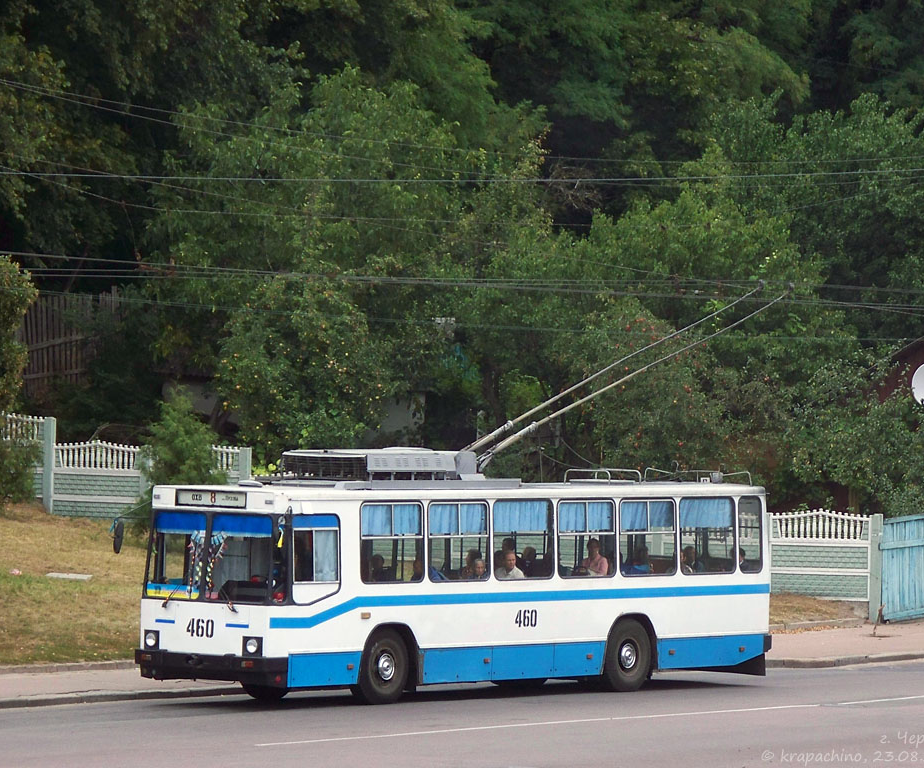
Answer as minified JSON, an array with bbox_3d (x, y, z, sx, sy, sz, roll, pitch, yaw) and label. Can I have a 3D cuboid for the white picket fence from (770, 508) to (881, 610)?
[{"bbox_3d":[6.270,3.122,92.100,2.100,1.850,0.170,1,0,23],"label":"white picket fence"}]

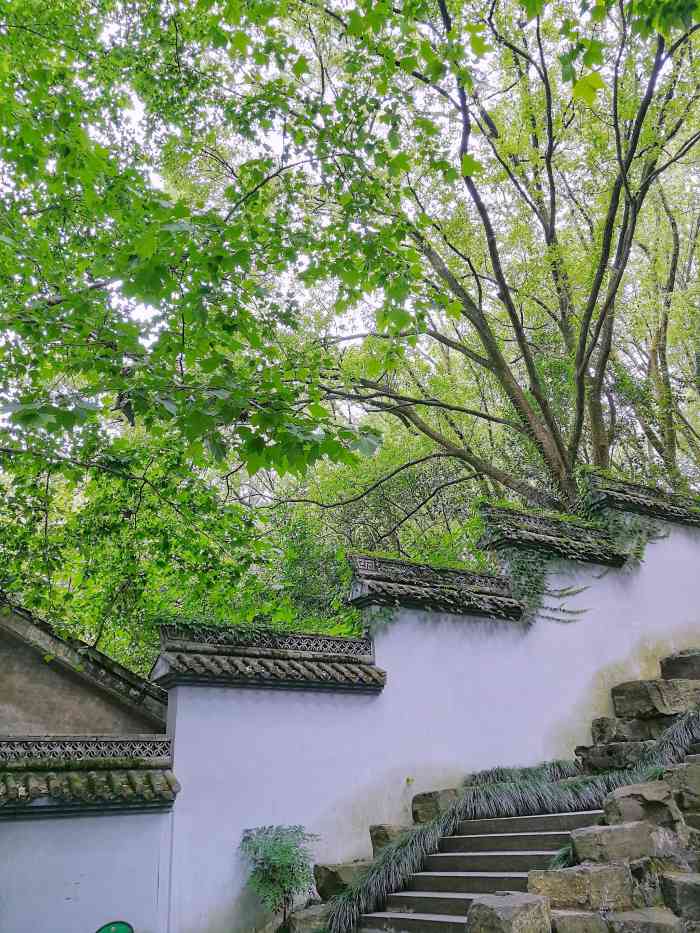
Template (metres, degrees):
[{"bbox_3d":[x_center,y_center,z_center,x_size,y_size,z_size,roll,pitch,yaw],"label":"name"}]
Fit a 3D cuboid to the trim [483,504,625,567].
[{"bbox_3d":[3.266,1.231,11.870,2.840,0.770,0.580,12,-28,-30],"label":"trim"}]

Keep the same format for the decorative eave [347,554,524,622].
[{"bbox_3d":[1.194,1.767,10.166,2.760,0.730,0.580,12,-28,-30],"label":"decorative eave"}]

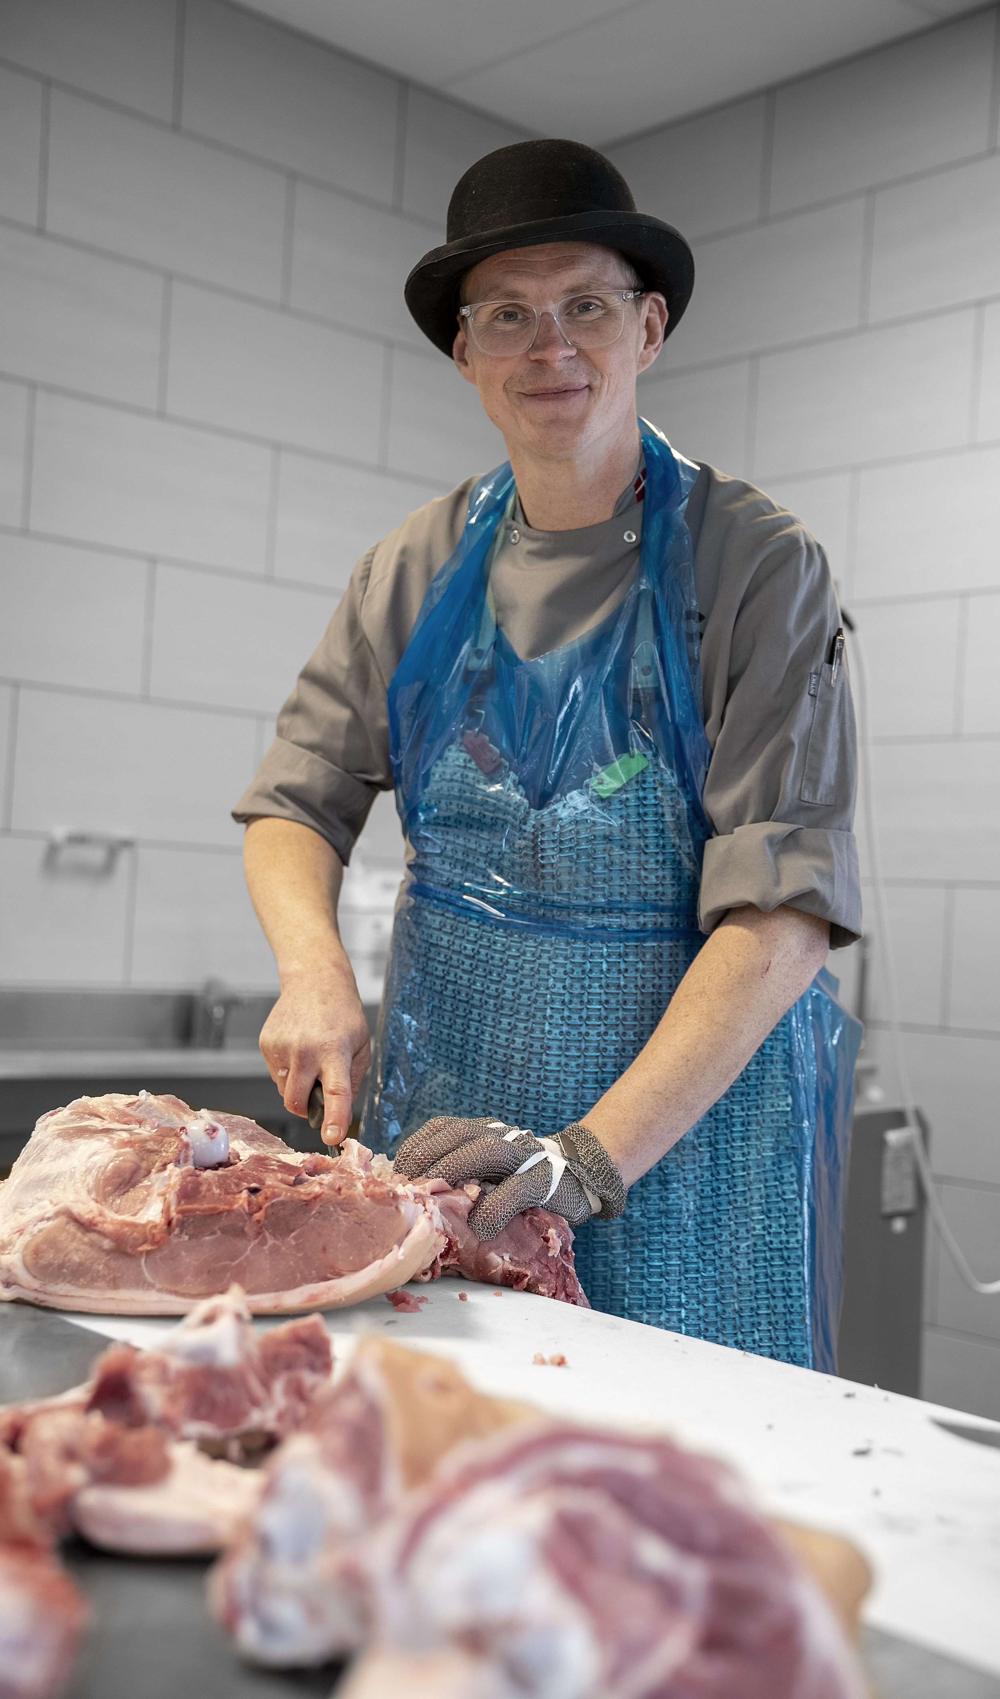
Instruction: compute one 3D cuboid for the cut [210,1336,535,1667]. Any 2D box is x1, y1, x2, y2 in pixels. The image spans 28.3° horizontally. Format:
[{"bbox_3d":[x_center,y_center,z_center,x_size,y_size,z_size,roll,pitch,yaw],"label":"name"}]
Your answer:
[{"bbox_3d":[-0.042,0.297,0.980,0.125,0.130,0.220,2,-2,27],"label":"cut"}]

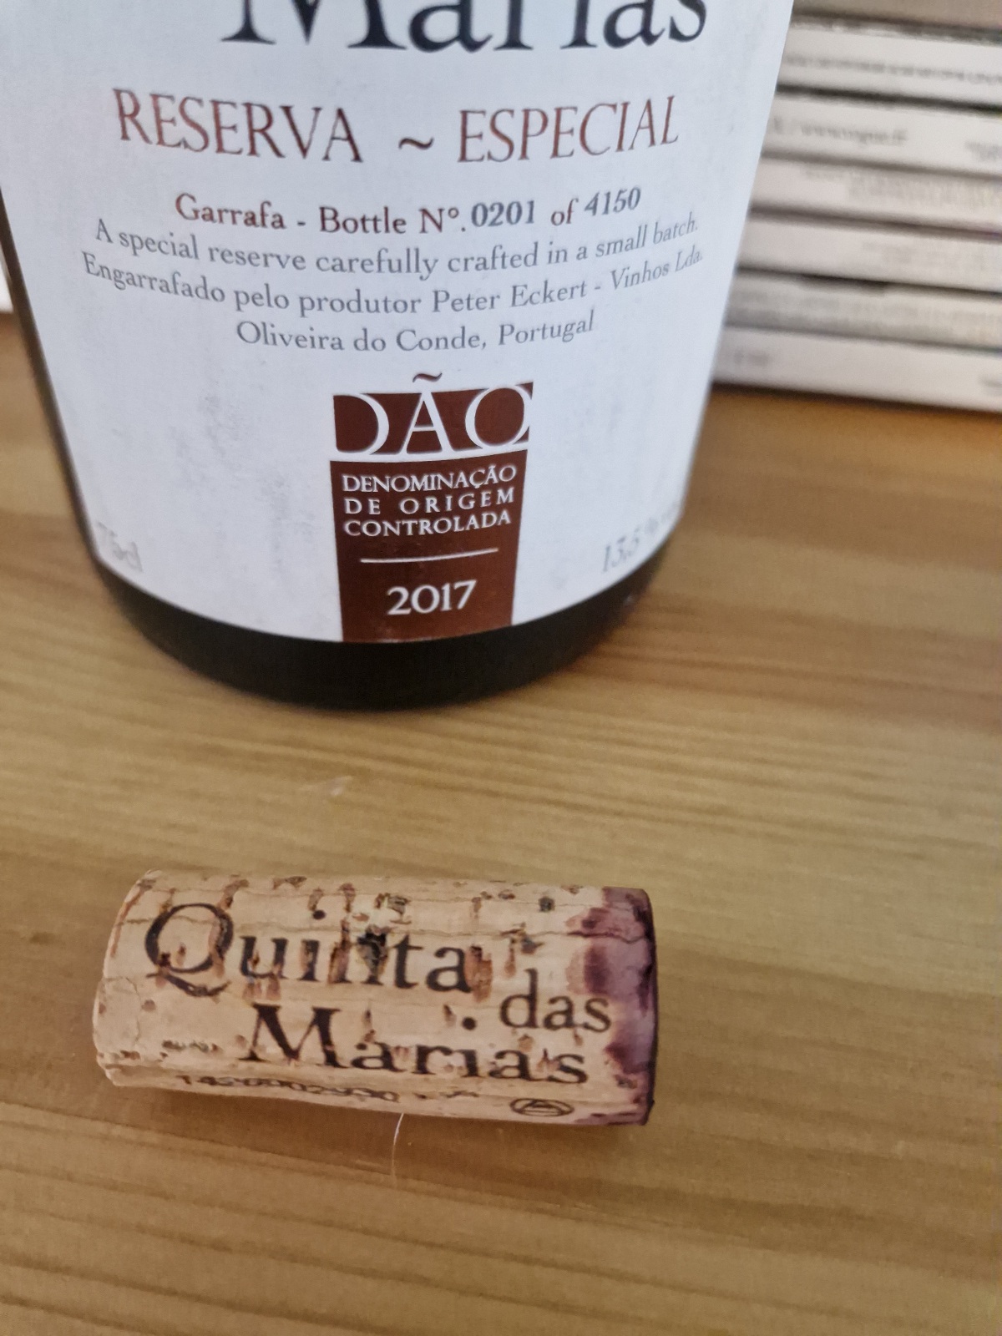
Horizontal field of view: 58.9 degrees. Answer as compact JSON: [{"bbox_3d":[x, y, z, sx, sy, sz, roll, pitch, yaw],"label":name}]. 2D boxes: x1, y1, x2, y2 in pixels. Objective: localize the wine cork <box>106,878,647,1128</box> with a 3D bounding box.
[{"bbox_3d":[-0.011,0.030,0.084,0.047,0.021,0.021,4,42,0],"label":"wine cork"}]

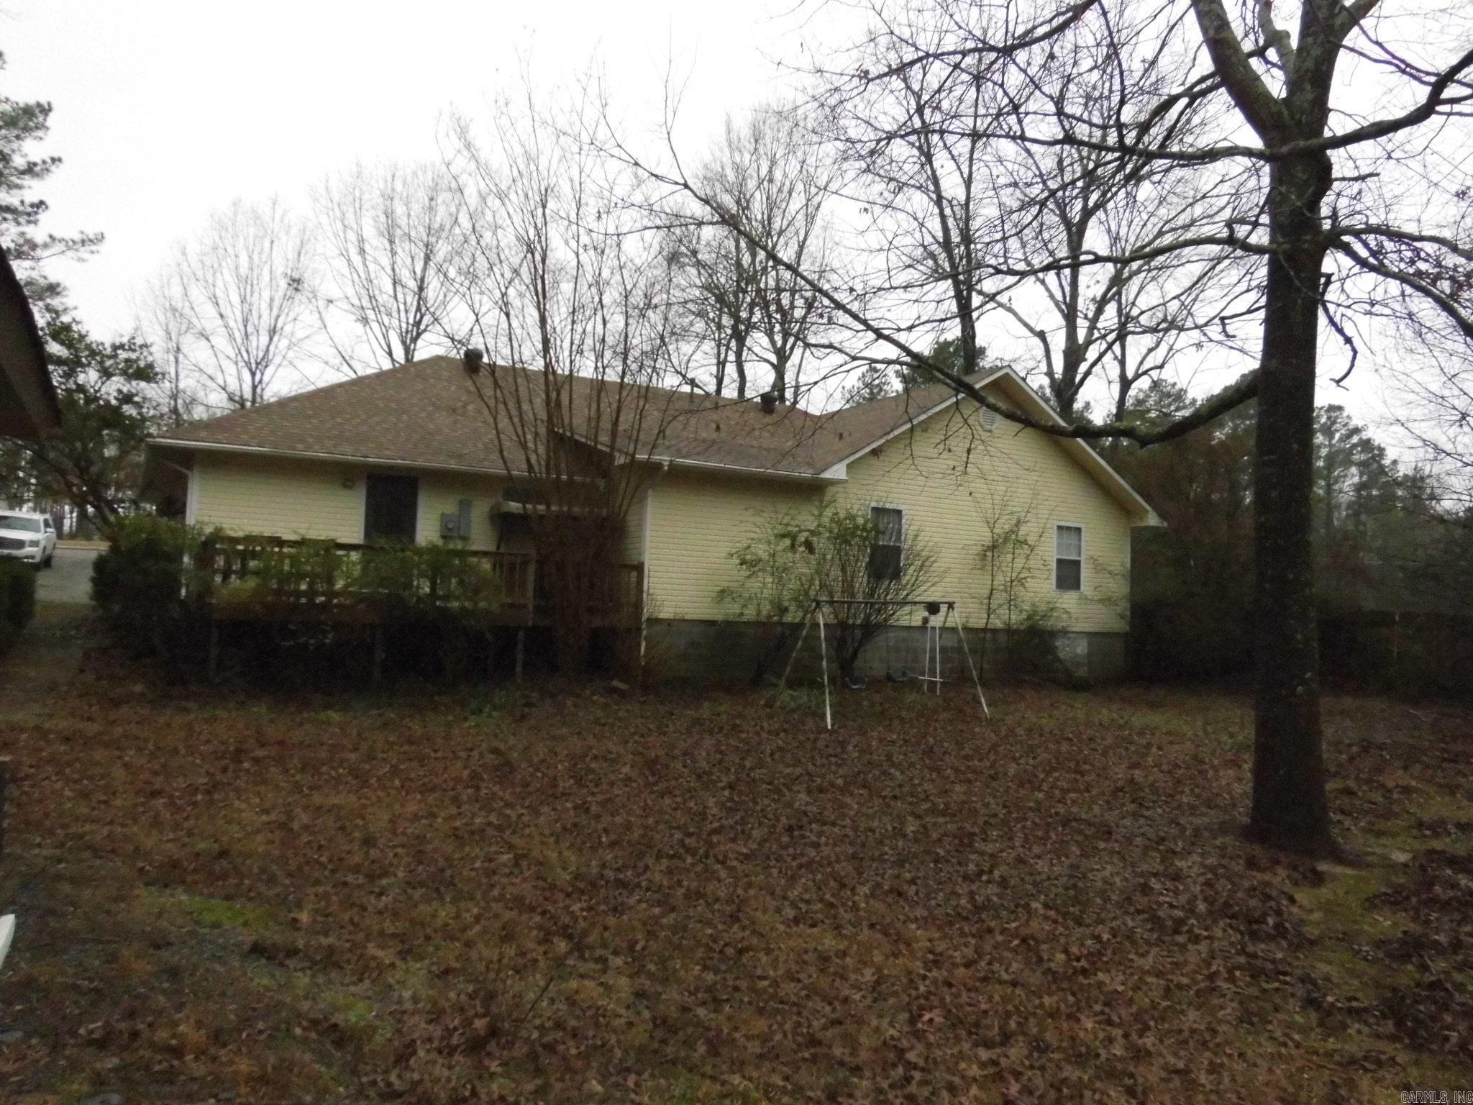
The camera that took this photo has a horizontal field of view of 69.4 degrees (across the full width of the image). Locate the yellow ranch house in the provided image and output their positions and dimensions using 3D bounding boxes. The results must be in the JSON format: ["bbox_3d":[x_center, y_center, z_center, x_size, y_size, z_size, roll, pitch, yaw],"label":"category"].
[{"bbox_3d":[-2.437,-0.891,25.645,20.750,6.850,14.100,4,-3,-30],"label":"yellow ranch house"}]

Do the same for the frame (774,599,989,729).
[{"bbox_3d":[2.300,1.640,16.400,2.850,1.820,1.680,4,-3,-27],"label":"frame"}]

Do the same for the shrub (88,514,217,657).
[{"bbox_3d":[-8.980,0.540,16.300,1.700,2.150,1.650,4,-3,-30],"label":"shrub"}]

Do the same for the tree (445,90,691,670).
[{"bbox_3d":[-2.750,-2.720,17.400,3.900,9.600,3.800,4,-3,-30],"label":"tree"}]

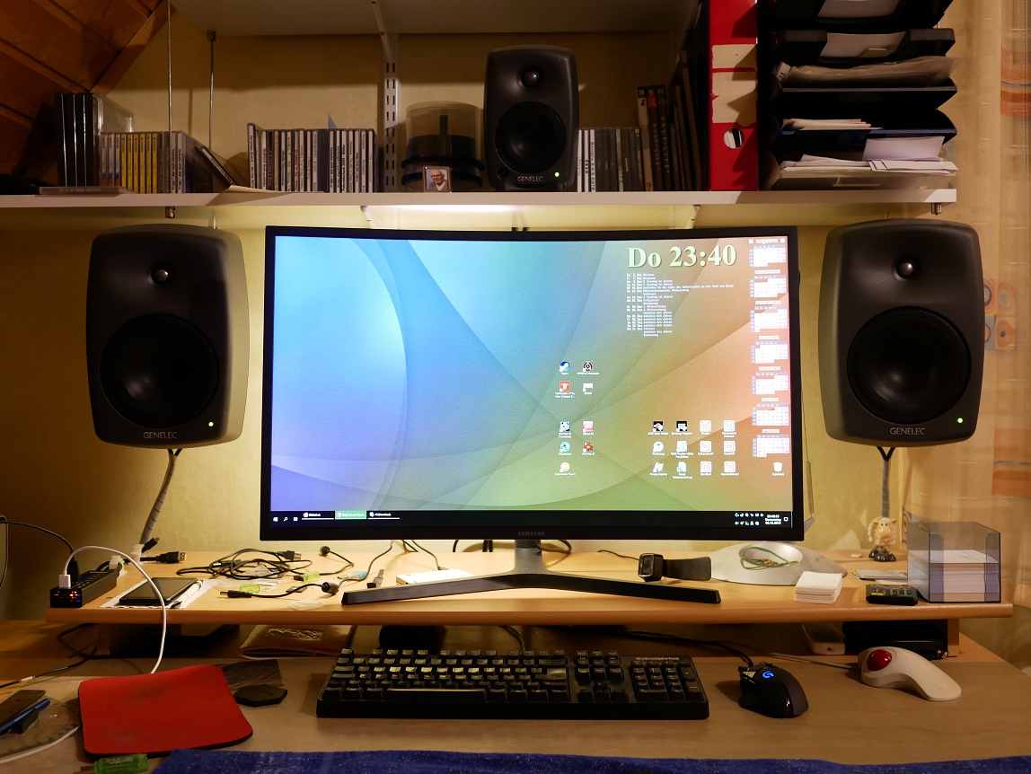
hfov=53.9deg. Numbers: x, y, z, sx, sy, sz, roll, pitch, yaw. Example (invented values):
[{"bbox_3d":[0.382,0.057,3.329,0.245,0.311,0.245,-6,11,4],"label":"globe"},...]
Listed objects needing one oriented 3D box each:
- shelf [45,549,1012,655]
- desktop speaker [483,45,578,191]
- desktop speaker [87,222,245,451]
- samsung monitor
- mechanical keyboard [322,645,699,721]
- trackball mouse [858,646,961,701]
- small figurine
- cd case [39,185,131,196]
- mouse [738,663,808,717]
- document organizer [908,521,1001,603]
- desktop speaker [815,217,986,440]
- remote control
[{"bbox_3d":[0.019,0.322,1.462,1.205,0.102,0.392,0,1,0],"label":"shelf"},{"bbox_3d":[0.025,-0.428,1.635,0.150,0.231,0.142,0,7,2],"label":"desktop speaker"},{"bbox_3d":[-0.546,-0.080,1.595,0.237,0.350,0.223,-1,2,-10],"label":"desktop speaker"},{"bbox_3d":[0.023,0.026,1.408,0.722,0.492,0.270,0,1,0],"label":"samsung monitor"},{"bbox_3d":[-0.002,0.355,1.228,0.447,0.044,0.150,0,1,0],"label":"mechanical keyboard"},{"bbox_3d":[0.491,0.351,1.276,0.084,0.045,0.140,-1,1,-30],"label":"trackball mouse"},{"bbox_3d":[0.568,0.232,1.571,0.043,0.068,0.047,0,1,6],"label":"small figurine"},{"bbox_3d":[-0.680,-0.307,1.651,0.125,0.011,0.142,0,1,0],"label":"cd case"},{"bbox_3d":[0.306,0.355,1.213,0.076,0.041,0.130,0,1,-5],"label":"mouse"},{"bbox_3d":[0.566,0.226,1.311,0.088,0.089,0.090,0,1,5],"label":"document organizer"},{"bbox_3d":[0.600,-0.084,1.575,0.237,0.350,0.223,0,2,10],"label":"desktop speaker"},{"bbox_3d":[0.481,0.264,1.296,0.057,0.014,0.062,0,1,18],"label":"remote control"}]

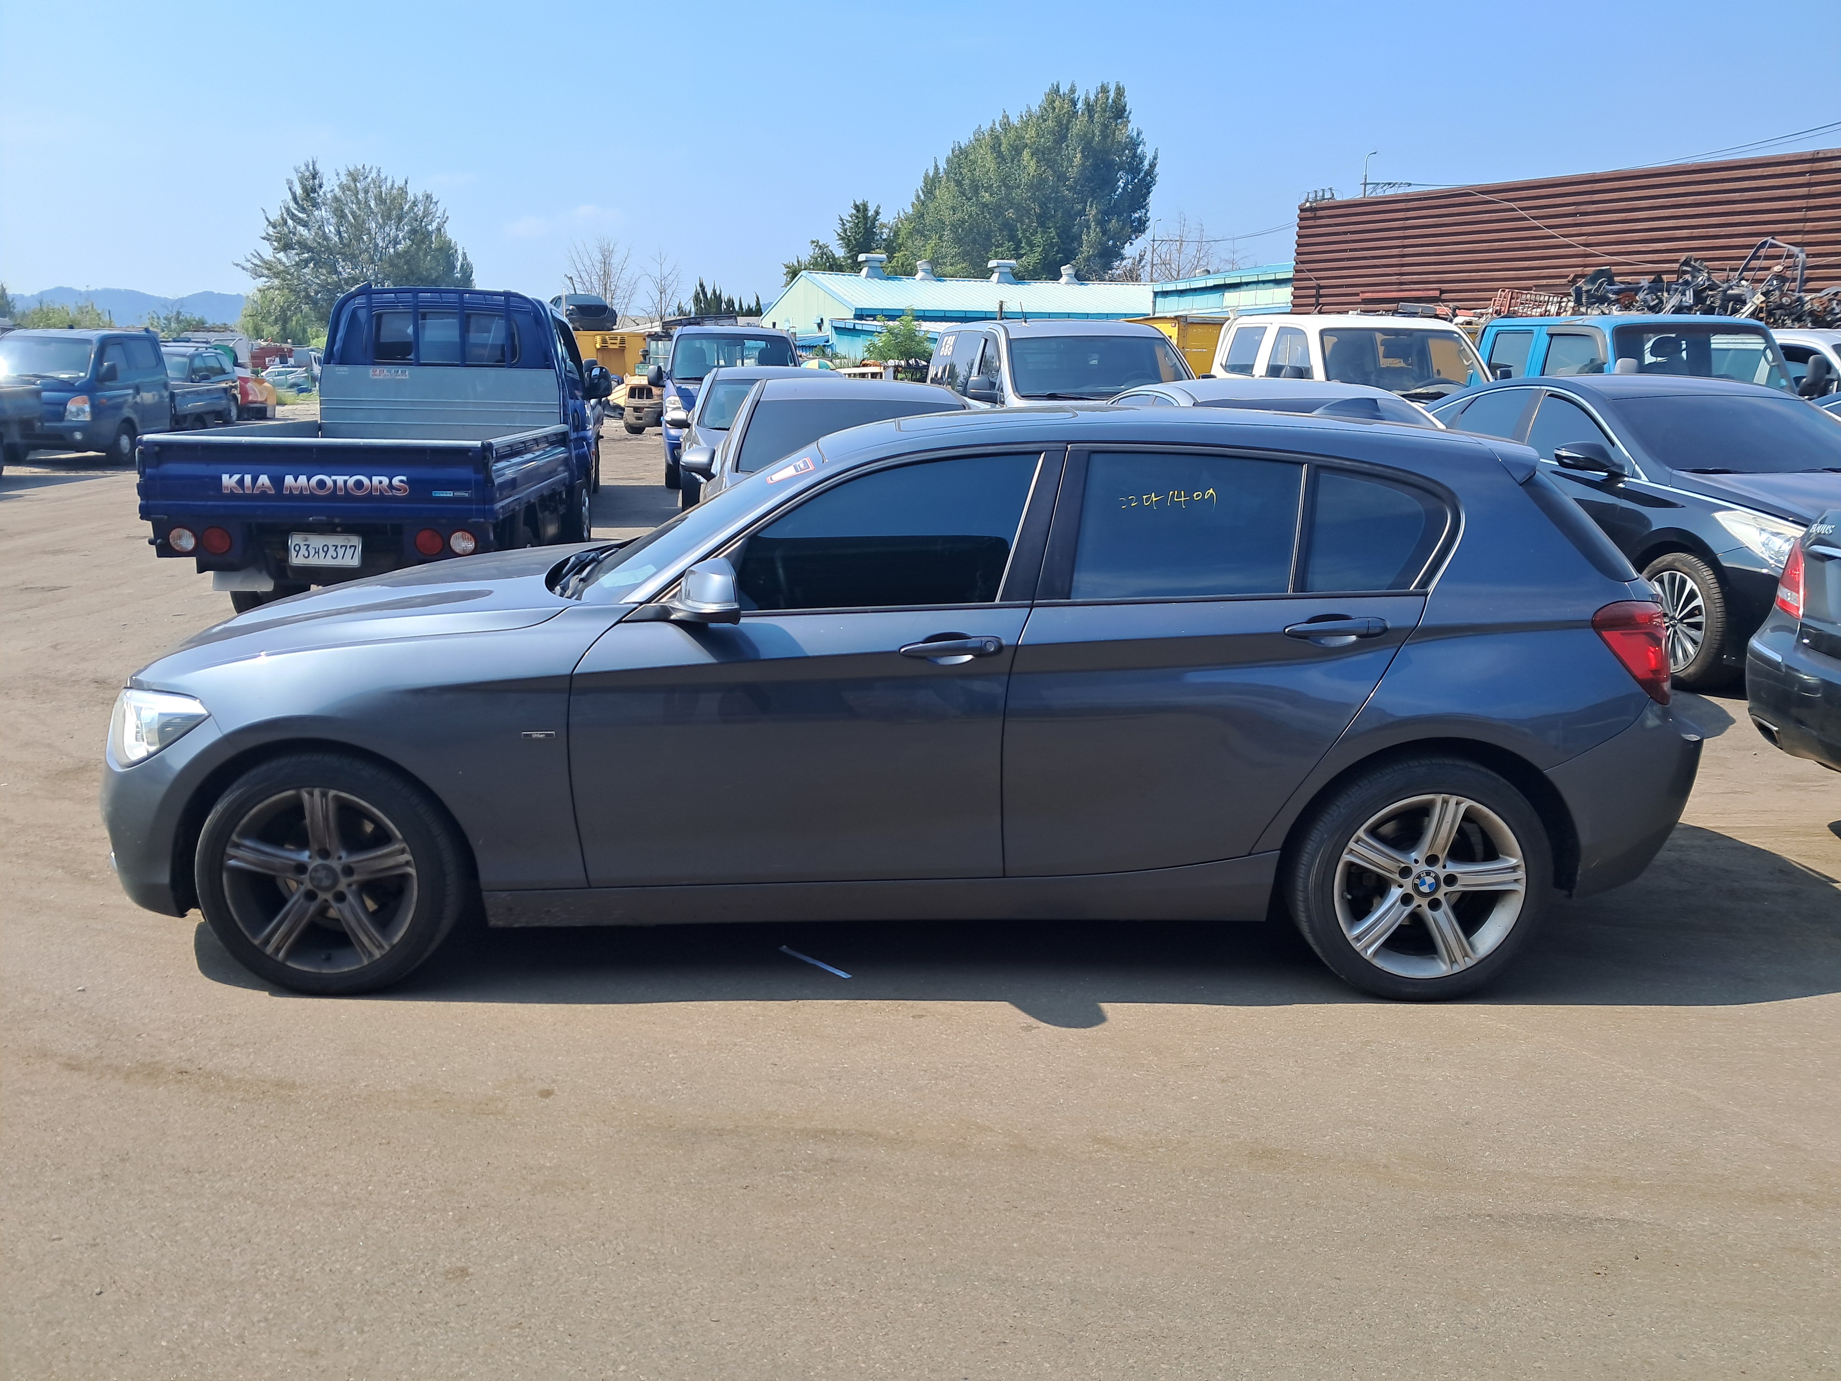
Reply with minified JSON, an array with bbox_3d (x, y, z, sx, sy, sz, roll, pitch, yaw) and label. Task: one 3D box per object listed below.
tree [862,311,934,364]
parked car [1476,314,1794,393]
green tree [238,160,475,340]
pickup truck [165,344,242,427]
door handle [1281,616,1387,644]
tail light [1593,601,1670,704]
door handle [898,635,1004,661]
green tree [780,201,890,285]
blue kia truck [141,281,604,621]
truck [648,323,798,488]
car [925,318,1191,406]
[{"bbox_3d":[-0.710,-10.618,45.785,2.500,3.100,2.400,0,13,0],"label":"tree"},{"bbox_3d":[6.566,-2.776,14.546,1.740,1.980,5.100,-2,13,-8],"label":"parked car"},{"bbox_3d":[-35.419,-26.499,91.511,15.300,13.770,14.000,1,13,0],"label":"green tree"},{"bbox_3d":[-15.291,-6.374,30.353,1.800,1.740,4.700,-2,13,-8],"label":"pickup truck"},{"bbox_3d":[0.977,-0.142,3.375,0.250,0.062,0.055,0,13,-1],"label":"door handle"},{"bbox_3d":[1.749,-0.096,3.557,0.270,0.270,0.270,0,13,-1],"label":"tail light"},{"bbox_3d":[0.072,-0.099,3.359,0.248,0.062,0.055,0,13,-1],"label":"door handle"},{"bbox_3d":[-4.720,-22.526,82.034,6.200,9.900,6.200,0,13,0],"label":"green tree"},{"bbox_3d":[-3.336,-1.707,9.772,1.740,2.000,5.120,-1,13,-6],"label":"blue kia truck"},{"bbox_3d":[-2.544,-3.864,19.510,1.760,1.980,5.040,-1,13,-8],"label":"truck"},{"bbox_3d":[1.446,-2.786,14.649,1.920,1.930,5.100,-2,13,-9],"label":"car"}]

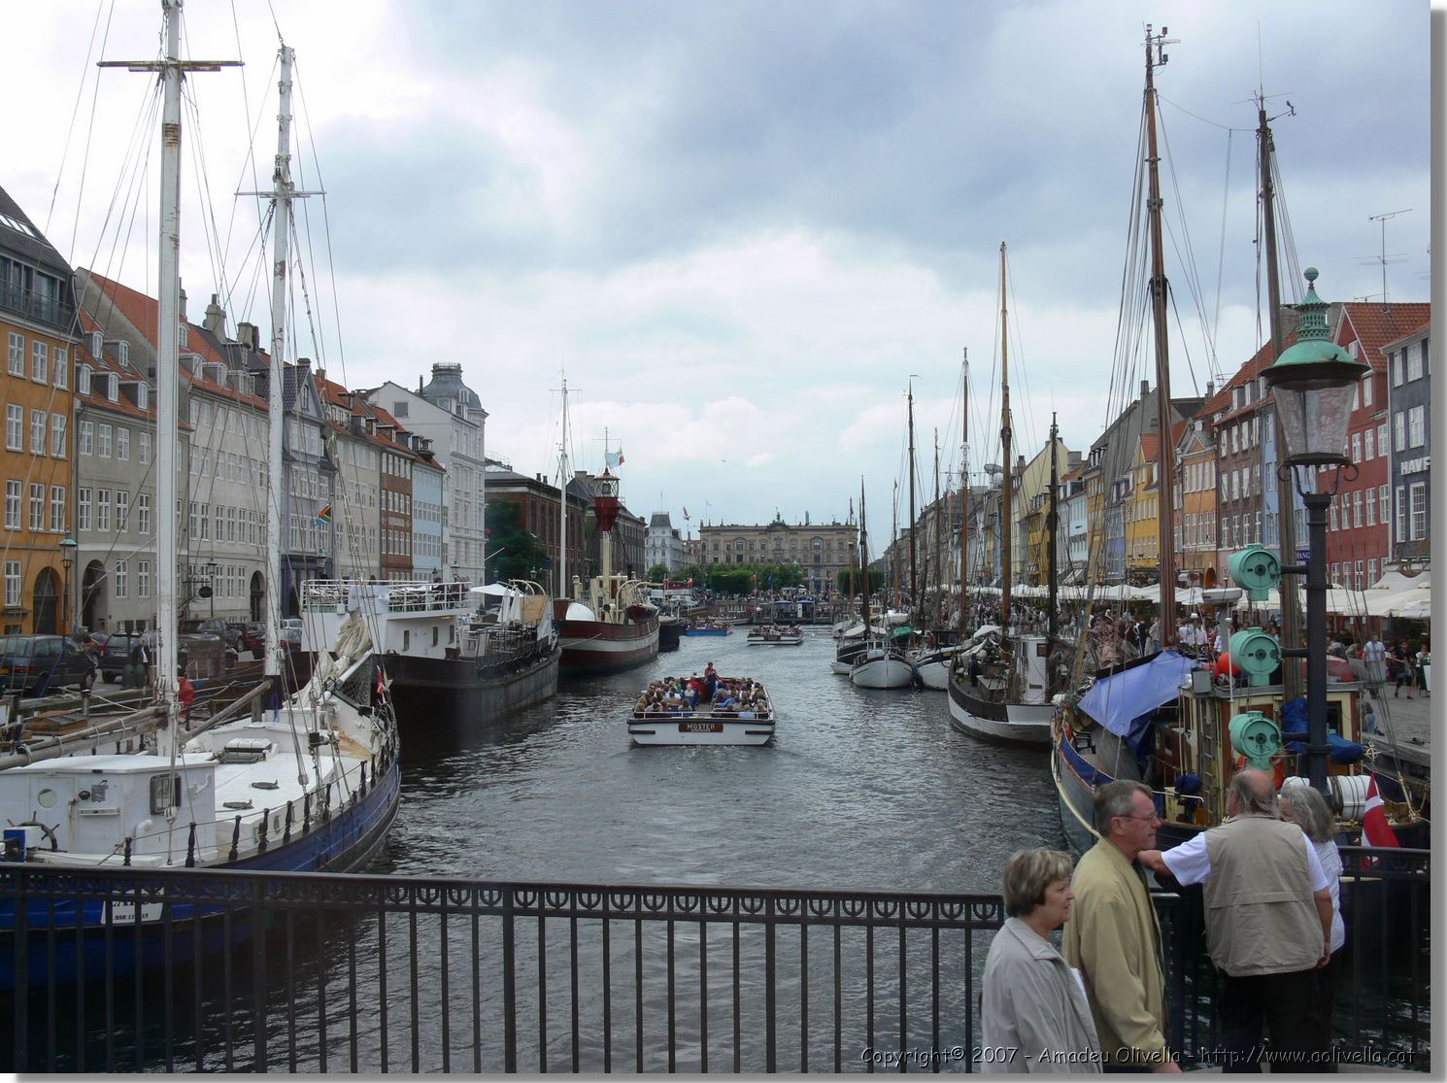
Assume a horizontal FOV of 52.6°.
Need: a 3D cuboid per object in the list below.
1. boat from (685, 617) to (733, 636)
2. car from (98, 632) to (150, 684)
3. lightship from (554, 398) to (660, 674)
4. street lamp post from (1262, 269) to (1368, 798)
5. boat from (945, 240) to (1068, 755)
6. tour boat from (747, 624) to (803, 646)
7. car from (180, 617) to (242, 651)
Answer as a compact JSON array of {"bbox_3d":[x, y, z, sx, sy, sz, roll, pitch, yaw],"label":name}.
[{"bbox_3d":[-1.541,9.541,165.533,4.500,1.900,14.500,0,-2,5],"label":"boat"},{"bbox_3d":[-19.100,3.889,49.393,1.800,1.640,4.500,0,-2,4],"label":"car"},{"bbox_3d":[-8.500,-0.427,96.574,6.500,16.800,33.000,0,-2,4],"label":"lightship"},{"bbox_3d":[3.150,0.587,7.784,0.570,4.070,0.570,0,-2,0],"label":"street lamp post"},{"bbox_3d":[10.950,-2.346,53.114,4.900,17.600,20.000,0,-2,2],"label":"boat"},{"bbox_3d":[5.000,8.429,133.787,4.500,1.700,16.500,0,-2,5],"label":"tour boat"},{"bbox_3d":[-24.600,4.601,70.382,1.750,1.520,4.300,0,-2,4],"label":"car"}]

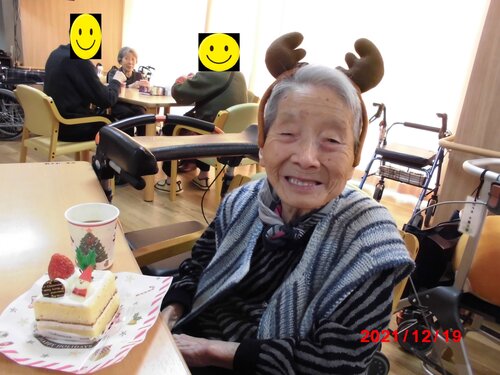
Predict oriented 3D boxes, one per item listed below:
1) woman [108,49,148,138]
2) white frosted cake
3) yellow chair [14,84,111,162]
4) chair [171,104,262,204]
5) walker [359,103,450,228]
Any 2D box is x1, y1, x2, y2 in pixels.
[{"bbox_3d":[-1.181,-0.817,3.764,0.700,1.130,0.460,19,22,38],"label":"woman"},{"bbox_3d":[-0.191,0.113,0.420,0.065,0.078,0.068,6,17,1],"label":"white frosted cake"},{"bbox_3d":[-1.350,-0.332,2.737,0.540,0.770,0.510,19,21,37],"label":"yellow chair"},{"bbox_3d":[-0.213,-0.257,2.864,0.510,0.770,0.540,17,20,32],"label":"chair"},{"bbox_3d":[1.165,-0.190,2.922,0.590,0.870,0.590,-6,20,-33],"label":"walker"}]

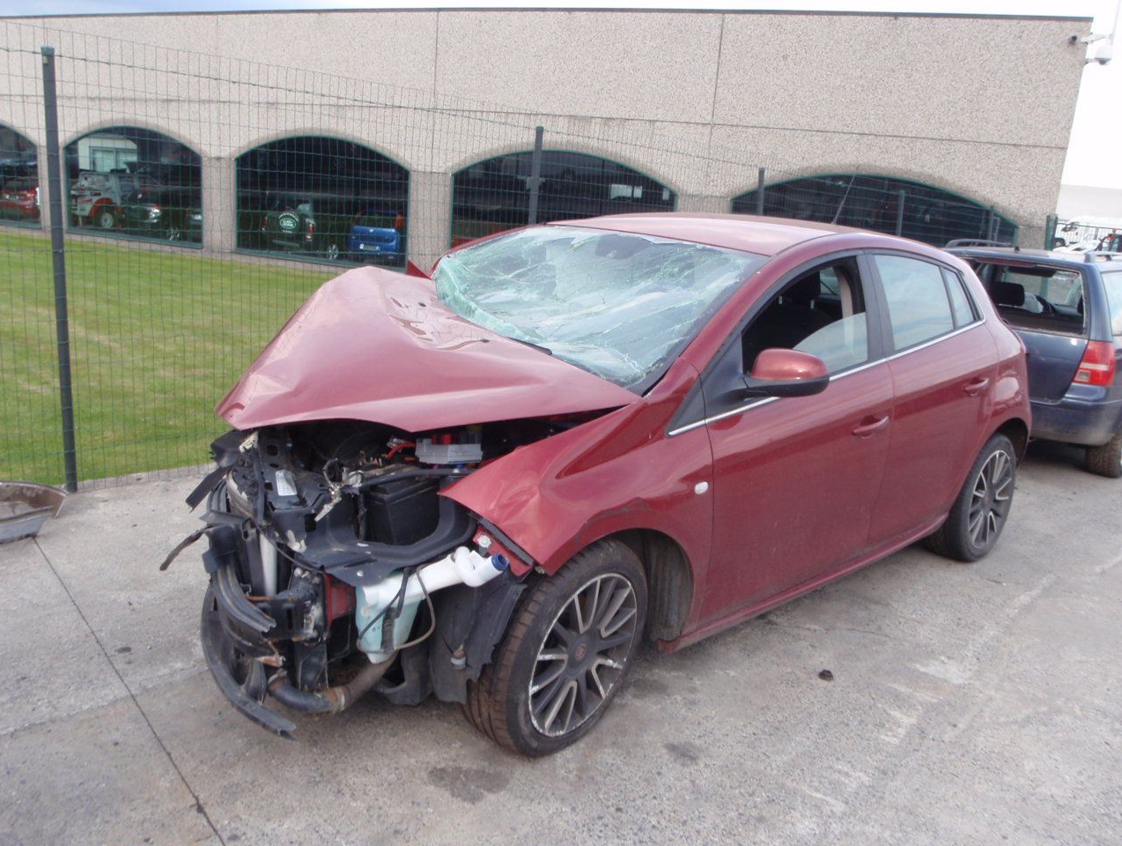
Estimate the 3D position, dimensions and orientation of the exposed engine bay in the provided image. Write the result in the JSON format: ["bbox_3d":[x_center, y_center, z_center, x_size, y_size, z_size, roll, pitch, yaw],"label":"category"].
[{"bbox_3d":[-0.674,0.307,2.716,0.950,0.780,1.380,-8,17,-44],"label":"exposed engine bay"}]

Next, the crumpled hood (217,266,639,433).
[{"bbox_3d":[-0.548,-0.230,2.721,1.040,0.430,1.380,-8,17,-44],"label":"crumpled hood"}]

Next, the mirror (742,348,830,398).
[{"bbox_3d":[0.630,-0.139,2.553,0.180,0.150,0.220,-8,17,-44],"label":"mirror"}]

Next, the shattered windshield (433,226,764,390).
[{"bbox_3d":[0.011,-0.467,3.220,1.360,0.200,0.920,16,46,44],"label":"shattered windshield"}]

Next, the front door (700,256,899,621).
[{"bbox_3d":[0.735,-0.017,2.962,1.150,1.090,0.260,-8,17,-44],"label":"front door"}]

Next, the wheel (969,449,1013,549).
[{"bbox_3d":[1.918,0.336,4.251,0.465,0.465,0.190,-8,17,-44],"label":"wheel"}]

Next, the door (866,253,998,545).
[{"bbox_3d":[1.456,-0.126,3.675,1.080,1.100,0.270,-8,17,-44],"label":"door"}]

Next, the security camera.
[{"bbox_3d":[10.369,-7.124,17.500,0.450,0.450,0.450,1,13,-12],"label":"security camera"}]

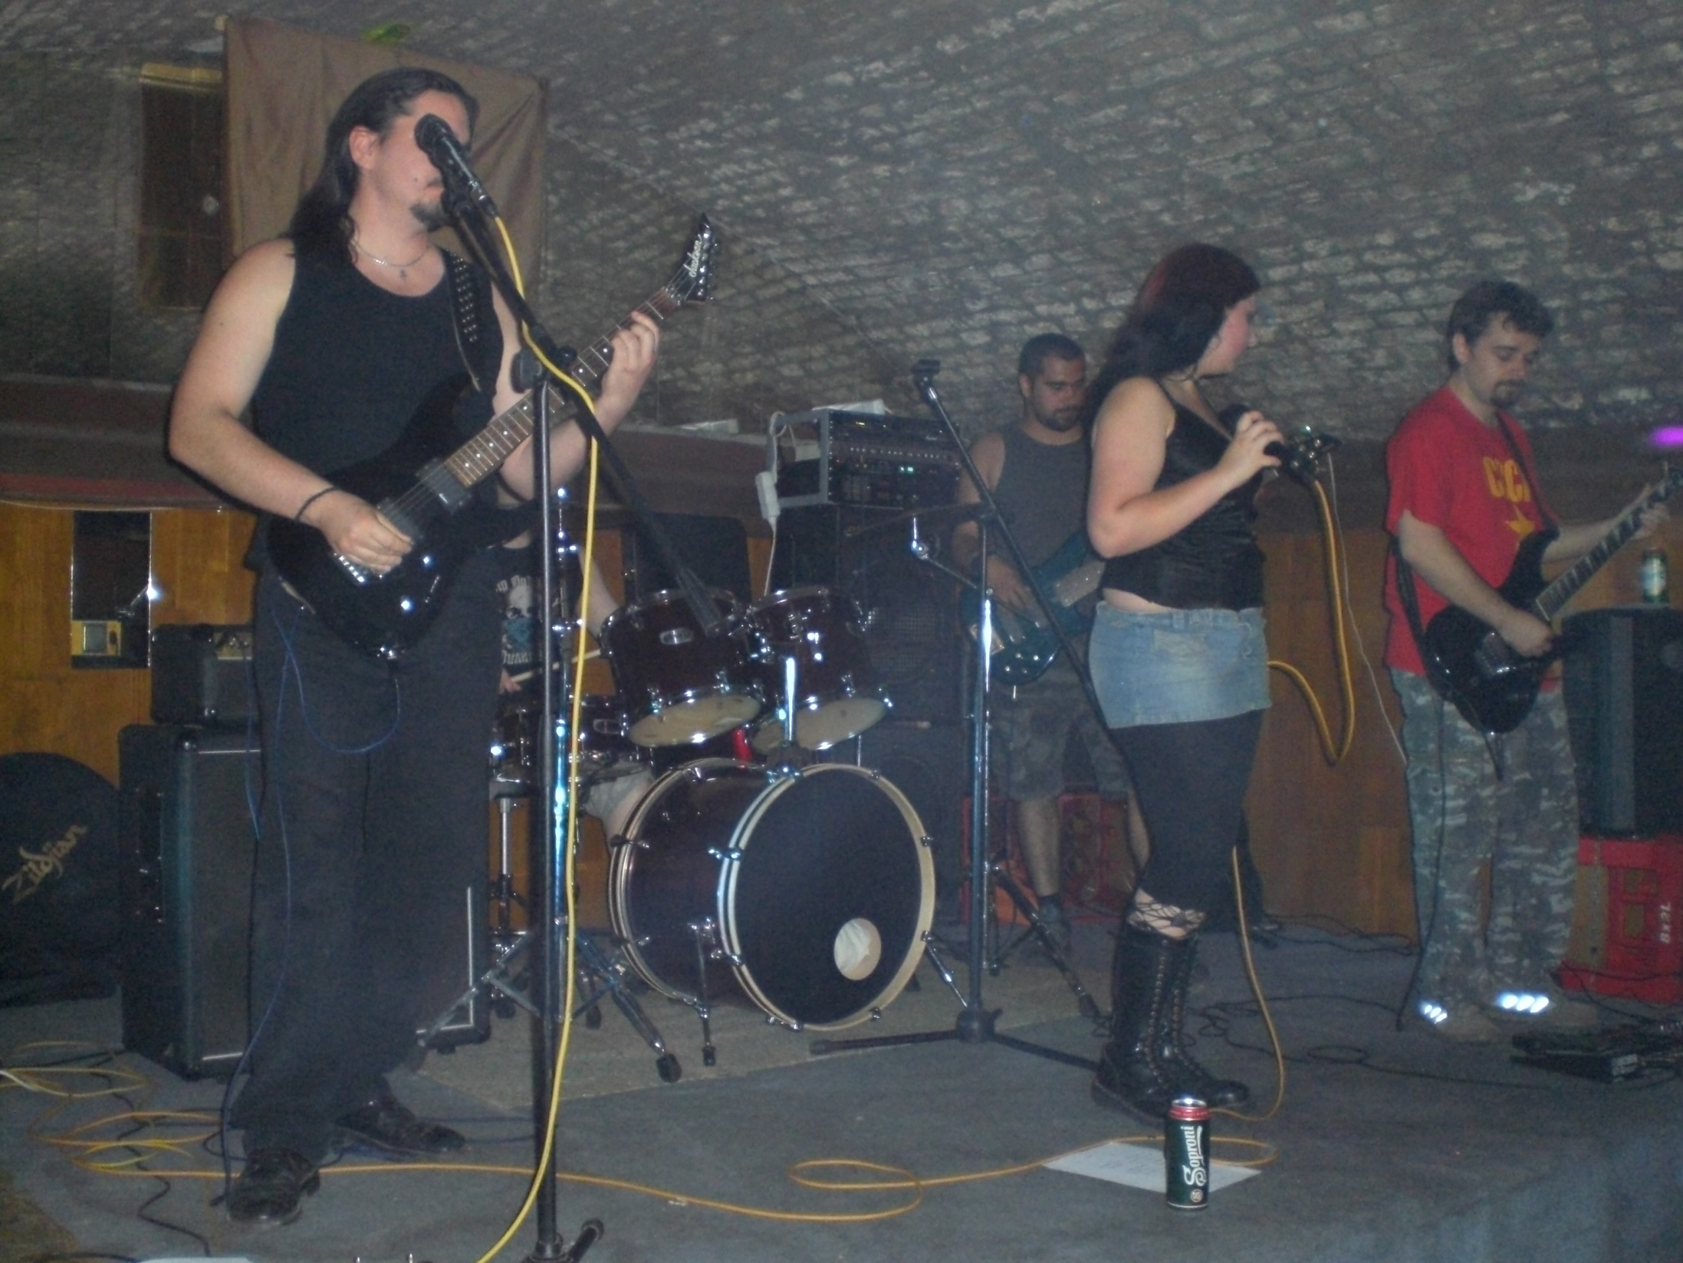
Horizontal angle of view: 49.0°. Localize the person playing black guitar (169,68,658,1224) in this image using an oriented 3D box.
[{"bbox_3d":[-0.760,-0.010,3.060,0.740,1.850,0.620,0,0,-32],"label":"person playing black guitar"}]

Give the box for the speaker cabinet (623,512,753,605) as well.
[{"bbox_3d":[-0.475,-0.070,5.600,0.370,0.580,0.320,0,0,-22],"label":"speaker cabinet"}]

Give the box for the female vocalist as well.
[{"bbox_3d":[0.648,0.080,3.470,0.400,1.620,0.470,0,0,18],"label":"female vocalist"}]

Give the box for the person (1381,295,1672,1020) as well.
[{"bbox_3d":[1.520,0.055,4.240,0.620,1.740,0.550,0,0,-38],"label":"person"}]

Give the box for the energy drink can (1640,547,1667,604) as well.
[{"bbox_3d":[2.059,-0.141,4.680,0.060,0.146,0.060,0,0,27],"label":"energy drink can"}]

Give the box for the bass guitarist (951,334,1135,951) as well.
[{"bbox_3d":[0.575,0.030,5.220,0.560,1.730,0.420,0,0,-3],"label":"bass guitarist"}]

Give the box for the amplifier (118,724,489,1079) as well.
[{"bbox_3d":[-1.165,0.550,4.060,0.670,0.710,0.380,0,0,-37],"label":"amplifier"}]

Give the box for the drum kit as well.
[{"bbox_3d":[-0.380,0.400,4.520,1.200,1.040,1.100,0,0,-37],"label":"drum kit"}]

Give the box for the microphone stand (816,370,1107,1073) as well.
[{"bbox_3d":[0.262,0.150,4.050,0.650,1.475,0.560,0,0,0],"label":"microphone stand"}]

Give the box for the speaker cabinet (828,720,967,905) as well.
[{"bbox_3d":[0.064,0.575,5.580,0.500,0.610,0.370,0,0,-38],"label":"speaker cabinet"}]

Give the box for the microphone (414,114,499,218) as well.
[{"bbox_3d":[-0.560,-0.680,2.700,0.052,0.170,0.052,-44,-13,14],"label":"microphone"}]

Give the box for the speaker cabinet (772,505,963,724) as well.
[{"bbox_3d":[0.075,-0.047,5.715,0.490,0.635,0.370,0,0,-37],"label":"speaker cabinet"}]

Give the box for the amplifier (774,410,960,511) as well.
[{"bbox_3d":[0.067,-0.506,5.687,0.490,0.272,0.300,0,0,-37],"label":"amplifier"}]

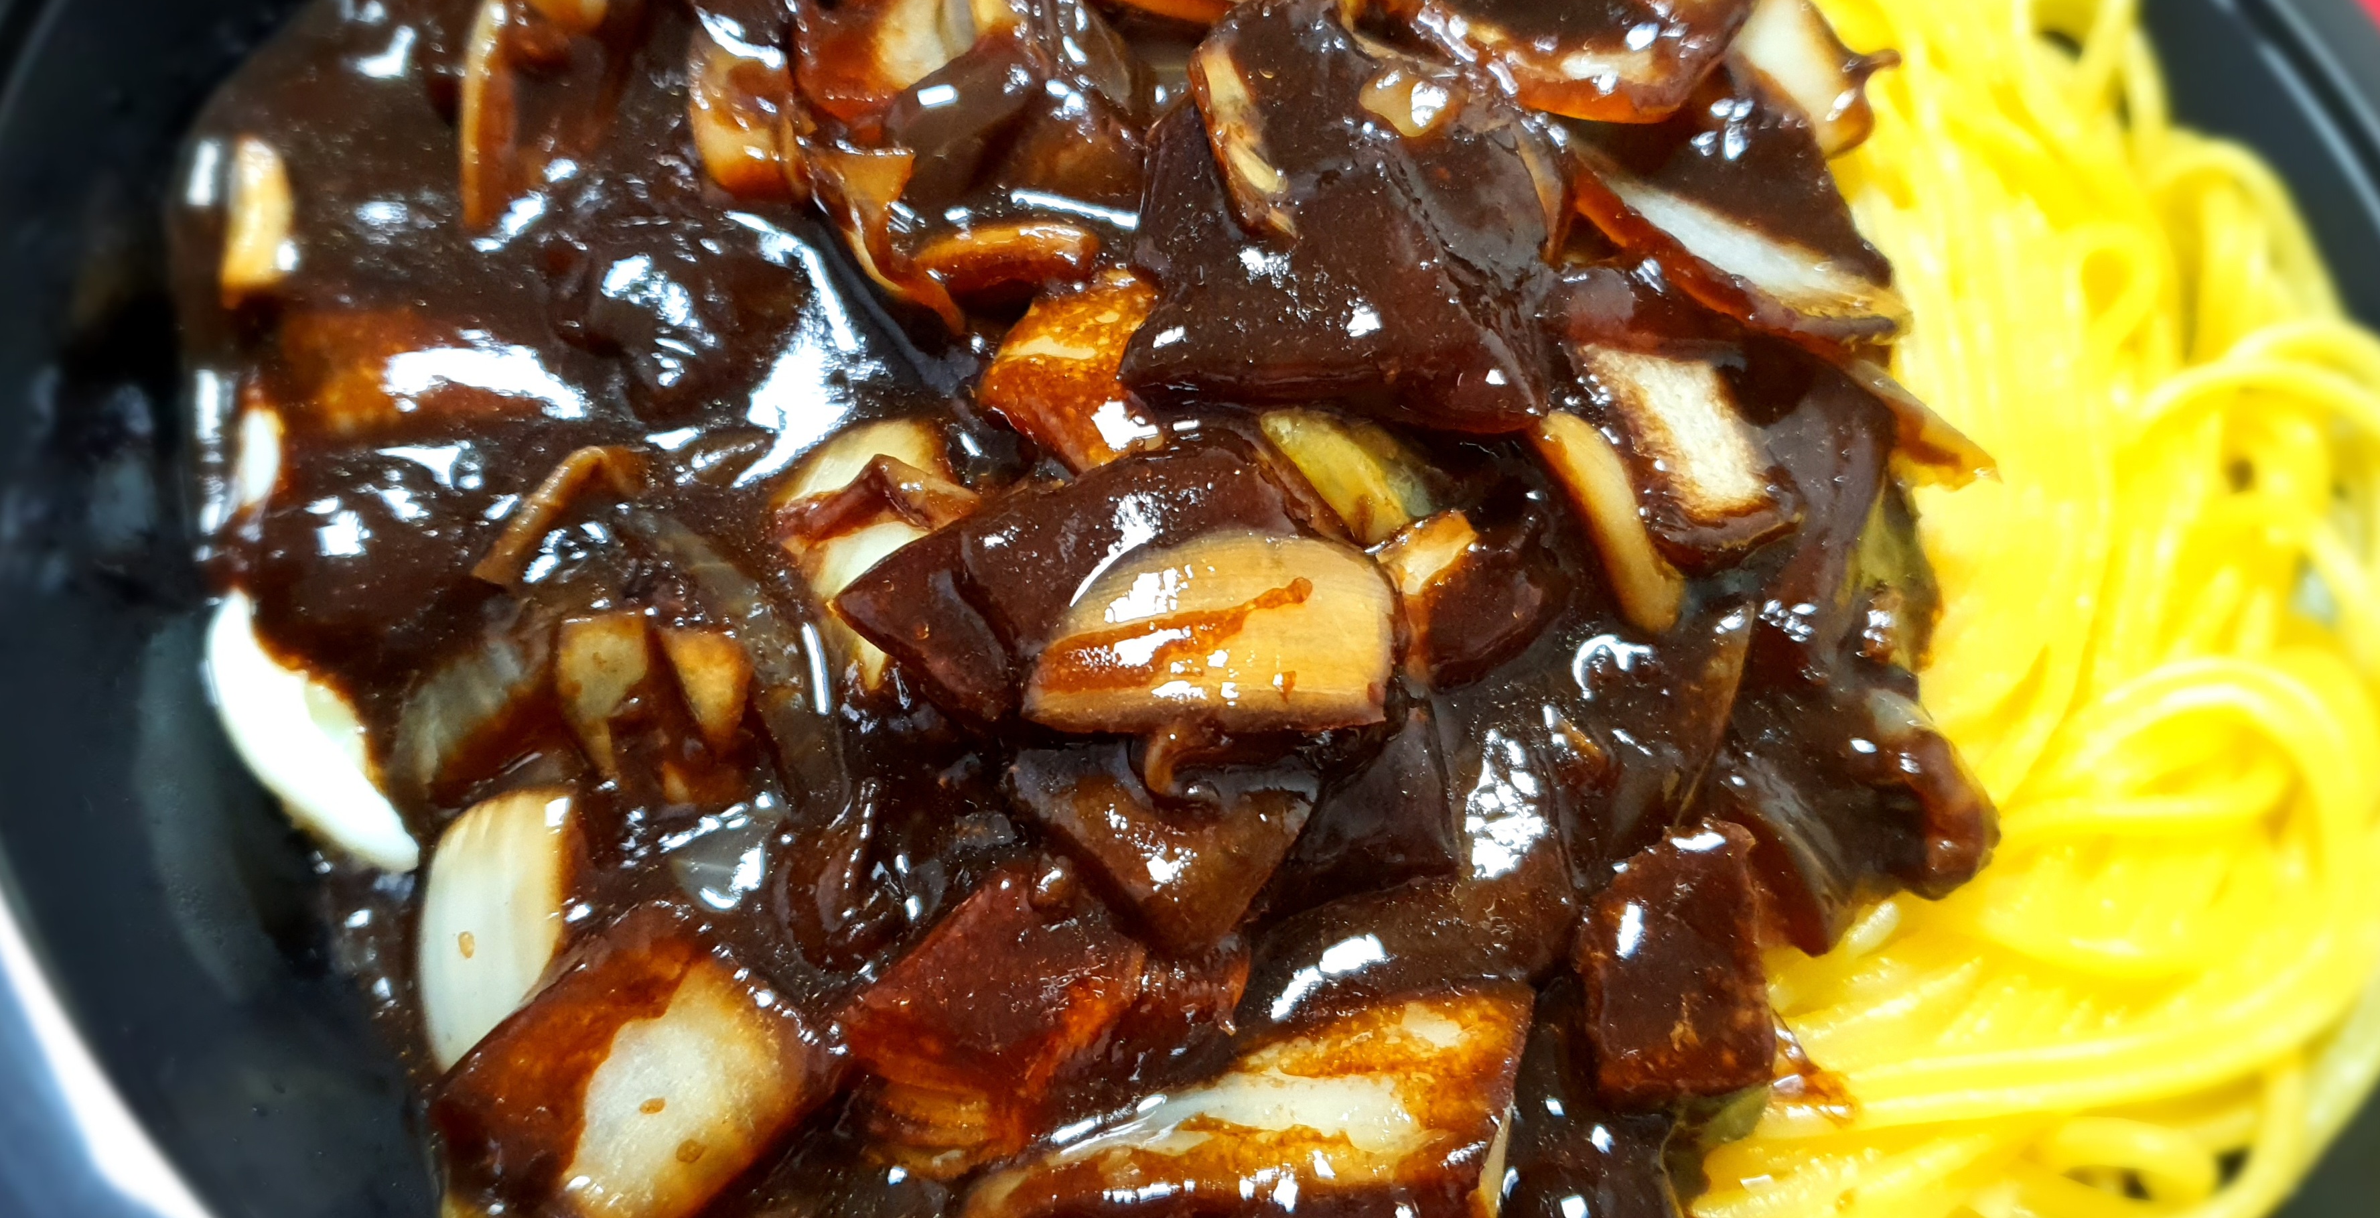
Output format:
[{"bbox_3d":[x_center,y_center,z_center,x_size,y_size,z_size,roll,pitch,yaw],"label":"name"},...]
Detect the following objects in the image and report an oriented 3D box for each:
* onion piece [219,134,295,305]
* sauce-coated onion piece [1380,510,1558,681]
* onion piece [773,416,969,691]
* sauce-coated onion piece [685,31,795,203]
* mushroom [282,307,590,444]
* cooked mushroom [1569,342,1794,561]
[{"bbox_3d":[-0.075,-0.031,0.143,0.005,0.005,0.013,-3,64,-12],"label":"onion piece"},{"bbox_3d":[0.021,-0.001,0.133,0.012,0.009,0.011,-20,69,-19],"label":"sauce-coated onion piece"},{"bbox_3d":[-0.023,-0.004,0.129,0.013,0.009,0.018,10,63,-6],"label":"onion piece"},{"bbox_3d":[-0.037,-0.041,0.148,0.008,0.007,0.013,-7,66,-14],"label":"sauce-coated onion piece"},{"bbox_3d":[-0.060,-0.018,0.141,0.022,0.007,0.009,1,64,-10],"label":"mushroom"},{"bbox_3d":[0.039,-0.013,0.142,0.011,0.008,0.016,-14,67,-17],"label":"cooked mushroom"}]

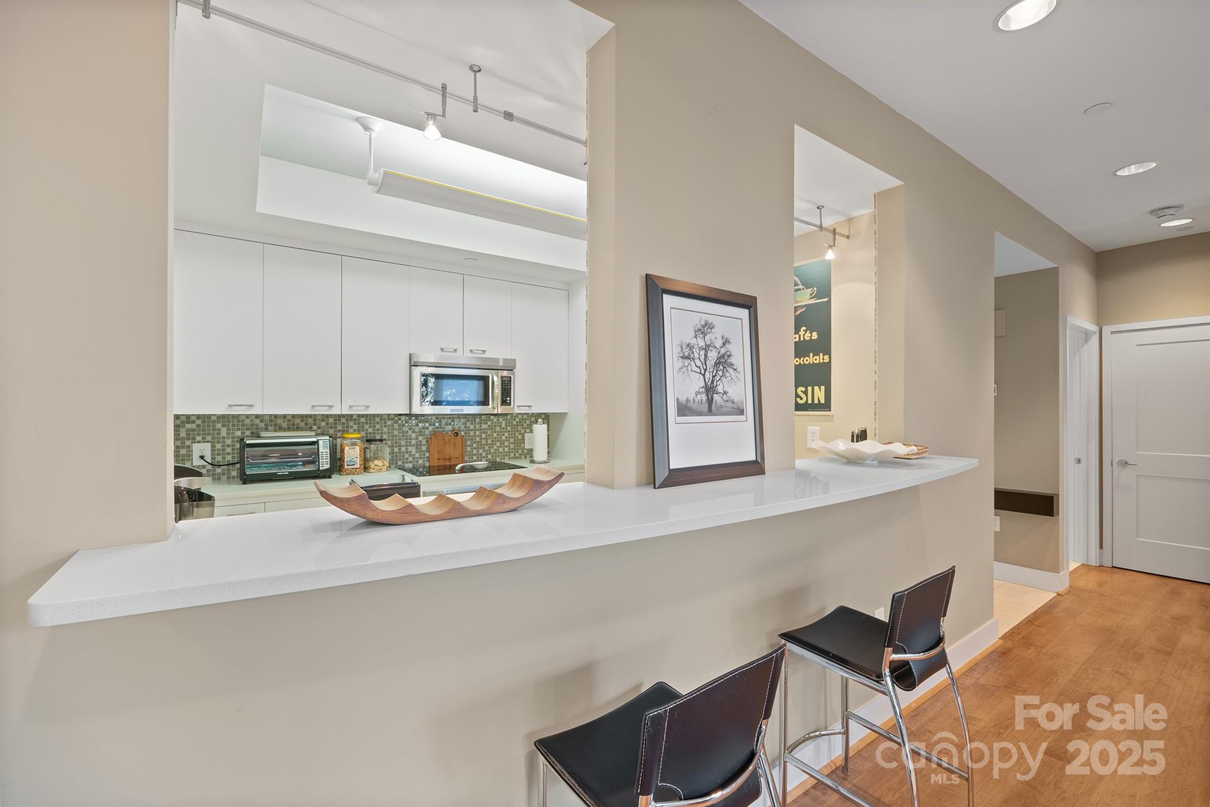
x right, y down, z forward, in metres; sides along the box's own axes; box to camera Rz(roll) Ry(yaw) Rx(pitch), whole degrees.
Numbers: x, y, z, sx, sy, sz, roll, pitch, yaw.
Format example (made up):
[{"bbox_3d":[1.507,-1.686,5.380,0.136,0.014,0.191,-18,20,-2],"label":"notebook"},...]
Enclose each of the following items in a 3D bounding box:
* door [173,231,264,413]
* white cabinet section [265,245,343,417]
[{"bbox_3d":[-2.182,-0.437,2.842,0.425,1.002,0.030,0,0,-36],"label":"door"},{"bbox_3d":[-1.863,-0.441,3.120,0.414,1.015,0.030,0,0,-35],"label":"white cabinet section"}]

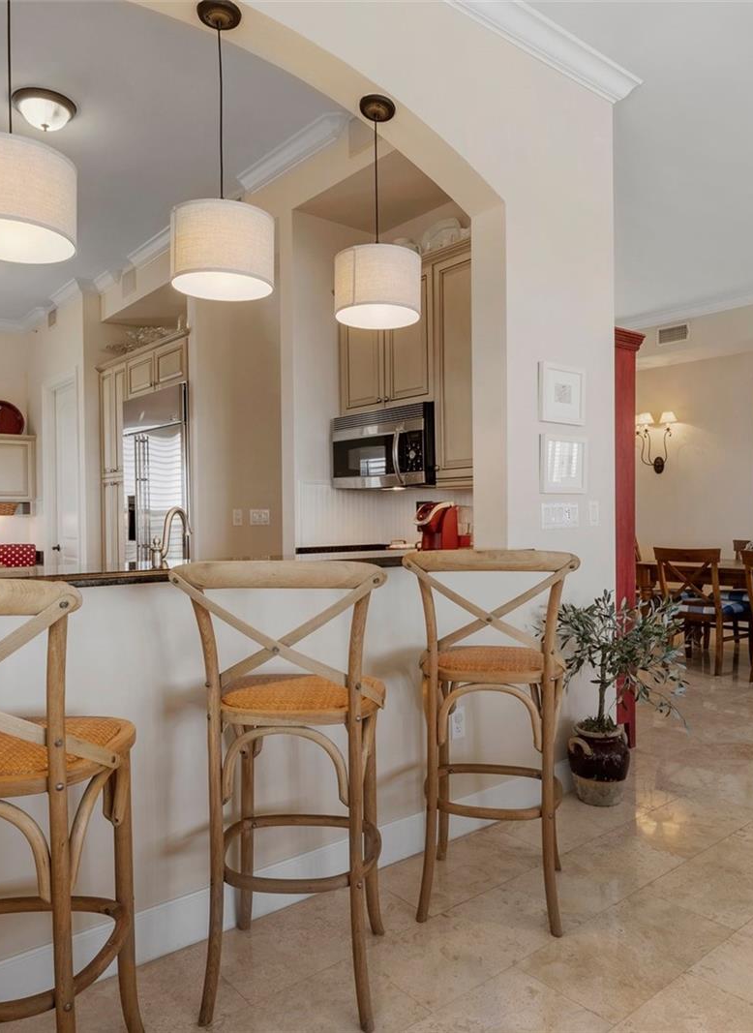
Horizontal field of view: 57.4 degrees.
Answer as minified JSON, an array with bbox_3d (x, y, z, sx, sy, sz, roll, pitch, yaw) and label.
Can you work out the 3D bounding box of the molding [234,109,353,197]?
[{"bbox_3d":[-0.513,-1.976,3.801,0.092,0.092,0.860,-1,1,-41],"label":"molding"}]

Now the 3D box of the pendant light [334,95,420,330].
[{"bbox_3d":[0.004,-1.112,2.503,0.312,0.775,0.312,-1,1,0],"label":"pendant light"}]

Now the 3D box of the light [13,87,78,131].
[{"bbox_3d":[-1.601,-1.934,3.327,0.295,0.135,0.295,-1,1,0],"label":"light"}]

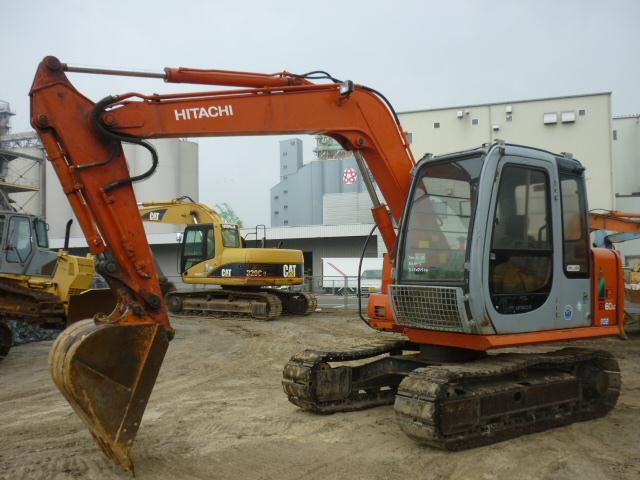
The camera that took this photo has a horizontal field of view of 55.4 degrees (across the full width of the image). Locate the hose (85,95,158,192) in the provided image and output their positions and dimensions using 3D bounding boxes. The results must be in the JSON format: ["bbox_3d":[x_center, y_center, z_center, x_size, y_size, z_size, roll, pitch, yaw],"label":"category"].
[{"bbox_3d":[-1.502,-0.734,4.645,0.523,0.721,0.200,1,-3,-32],"label":"hose"}]

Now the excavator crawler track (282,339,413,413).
[{"bbox_3d":[0.876,1.514,7.158,2.770,0.590,0.460,1,-3,-35],"label":"excavator crawler track"}]

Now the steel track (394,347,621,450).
[{"bbox_3d":[1.874,1.431,5.734,2.770,0.590,0.460,1,-3,-35],"label":"steel track"}]

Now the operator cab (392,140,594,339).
[{"bbox_3d":[1.730,0.001,6.140,1.620,1.710,1.030,1,-3,-32],"label":"operator cab"}]

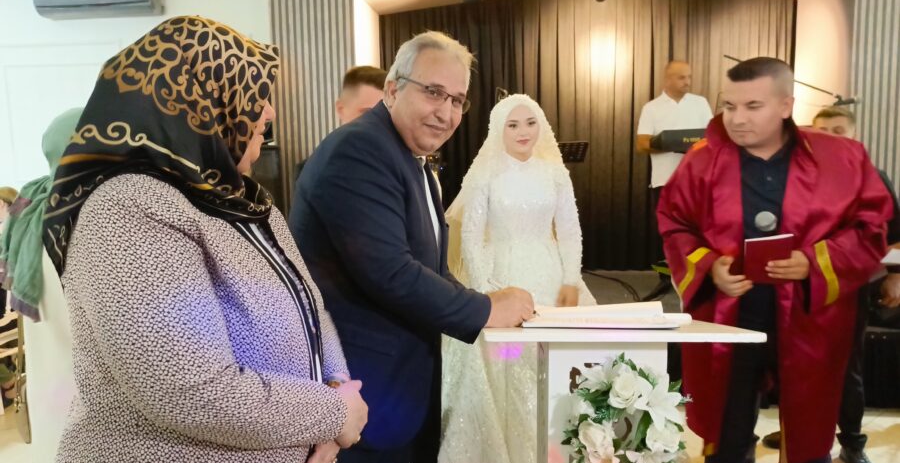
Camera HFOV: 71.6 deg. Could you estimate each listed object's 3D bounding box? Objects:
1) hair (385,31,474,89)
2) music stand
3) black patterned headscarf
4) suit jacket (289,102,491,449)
[{"bbox_3d":[-0.050,-0.398,1.460,0.180,0.150,0.200,-4,6,-22],"label":"hair"},{"bbox_3d":[0.811,-0.160,4.750,0.500,1.120,0.420,-1,6,4],"label":"music stand"},{"bbox_3d":[-0.466,-0.140,1.030,0.360,0.410,0.300,-4,7,-25],"label":"black patterned headscarf"},{"bbox_3d":[-0.143,0.098,1.530,0.460,0.820,0.520,1,6,19],"label":"suit jacket"}]

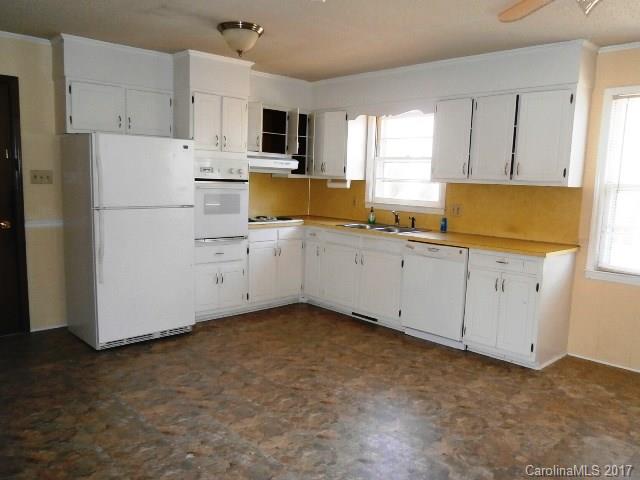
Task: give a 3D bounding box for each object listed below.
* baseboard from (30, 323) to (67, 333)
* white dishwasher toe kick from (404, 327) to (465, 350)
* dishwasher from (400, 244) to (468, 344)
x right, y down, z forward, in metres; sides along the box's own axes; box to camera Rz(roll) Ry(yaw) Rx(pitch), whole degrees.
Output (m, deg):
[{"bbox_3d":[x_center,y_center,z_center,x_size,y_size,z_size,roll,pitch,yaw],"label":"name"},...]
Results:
[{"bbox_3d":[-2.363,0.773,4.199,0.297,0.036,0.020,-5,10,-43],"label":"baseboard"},{"bbox_3d":[1.011,0.852,4.263,0.040,0.085,0.595,-5,10,-44],"label":"white dishwasher toe kick"},{"bbox_3d":[1.229,0.430,4.467,0.605,0.816,0.610,-6,10,-42],"label":"dishwasher"}]

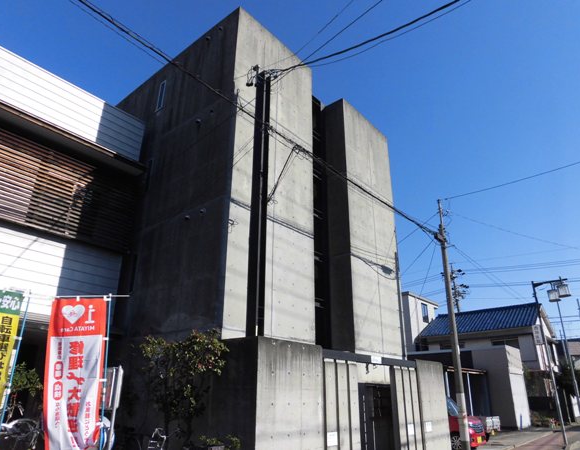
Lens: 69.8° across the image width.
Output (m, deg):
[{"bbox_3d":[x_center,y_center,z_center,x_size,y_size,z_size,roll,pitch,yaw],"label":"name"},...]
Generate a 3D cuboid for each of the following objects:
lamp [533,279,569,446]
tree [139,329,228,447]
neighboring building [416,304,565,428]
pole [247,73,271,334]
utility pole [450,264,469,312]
[{"bbox_3d":[9.456,4.510,14.239,1.270,5.600,0.440,-17,-28,37],"label":"lamp"},{"bbox_3d":[-1.937,3.172,7.431,1.350,2.600,1.250,-17,-28,37],"label":"tree"},{"bbox_3d":[13.064,9.256,29.082,7.800,7.900,14.800,-17,-28,37],"label":"neighboring building"},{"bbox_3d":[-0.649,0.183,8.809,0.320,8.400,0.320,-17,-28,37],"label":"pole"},{"bbox_3d":[15.951,10.107,38.511,1.700,13.388,1.700,-17,-28,37],"label":"utility pole"}]

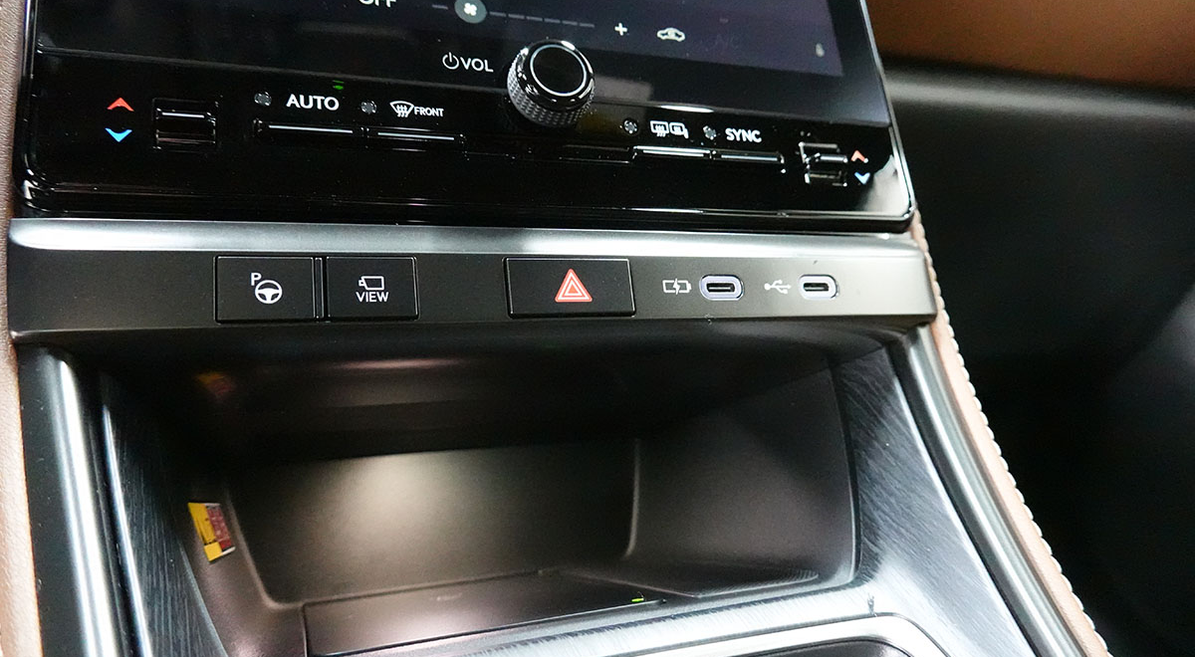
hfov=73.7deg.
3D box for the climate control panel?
[{"bbox_3d":[-0.011,-0.042,0.211,0.230,0.036,0.025,-2,-13,-23],"label":"climate control panel"}]

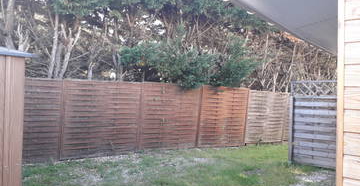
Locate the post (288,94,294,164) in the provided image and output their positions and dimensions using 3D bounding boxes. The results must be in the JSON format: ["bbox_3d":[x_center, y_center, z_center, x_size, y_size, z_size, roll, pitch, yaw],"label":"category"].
[{"bbox_3d":[2.537,0.832,6.400,0.100,1.530,0.100,1,-1,28],"label":"post"}]

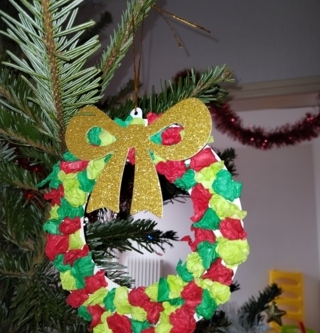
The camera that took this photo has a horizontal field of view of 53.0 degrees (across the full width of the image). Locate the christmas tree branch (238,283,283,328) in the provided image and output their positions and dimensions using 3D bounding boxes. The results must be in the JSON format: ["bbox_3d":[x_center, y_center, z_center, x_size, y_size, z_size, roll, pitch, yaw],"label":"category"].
[{"bbox_3d":[0.239,0.323,0.745,0.131,0.042,0.050,-40,-2,-13],"label":"christmas tree branch"}]

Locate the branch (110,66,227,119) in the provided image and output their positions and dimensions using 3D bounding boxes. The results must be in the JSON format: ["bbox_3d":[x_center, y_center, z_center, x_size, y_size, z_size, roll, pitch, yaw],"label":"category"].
[{"bbox_3d":[0.006,-0.092,0.415,0.174,0.060,0.075,-15,-11,3],"label":"branch"}]

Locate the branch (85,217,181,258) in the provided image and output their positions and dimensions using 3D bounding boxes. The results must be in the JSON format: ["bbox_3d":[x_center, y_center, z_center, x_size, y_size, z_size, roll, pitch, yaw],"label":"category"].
[{"bbox_3d":[-0.044,0.109,0.490,0.151,0.055,0.070,2,-10,-15],"label":"branch"}]

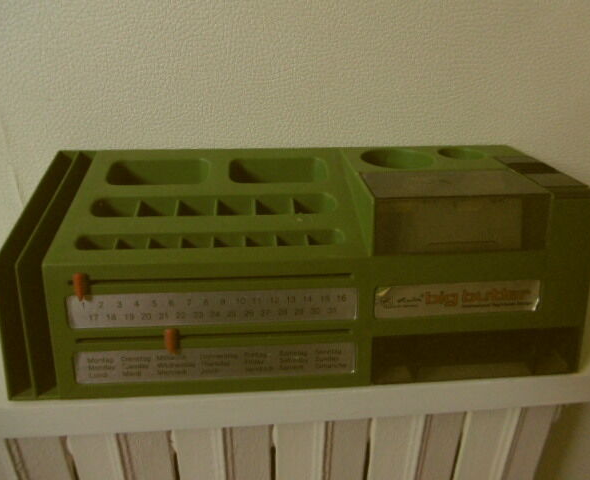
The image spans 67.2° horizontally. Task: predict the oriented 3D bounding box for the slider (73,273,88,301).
[{"bbox_3d":[-0.130,0.028,0.267,0.005,0.015,0.005,-1,11,-4],"label":"slider"}]

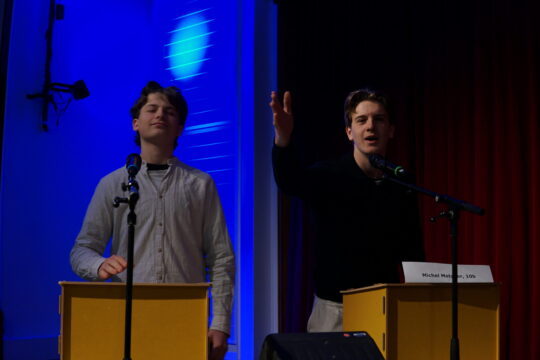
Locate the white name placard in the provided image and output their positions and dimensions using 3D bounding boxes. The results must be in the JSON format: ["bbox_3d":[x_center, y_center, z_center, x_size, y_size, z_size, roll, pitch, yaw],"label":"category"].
[{"bbox_3d":[0.554,0.297,2.100,0.297,0.080,0.060,2,-7,-14],"label":"white name placard"}]

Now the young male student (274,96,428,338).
[{"bbox_3d":[0.285,0.552,2.410,0.570,1.800,0.440,2,-7,-11],"label":"young male student"}]

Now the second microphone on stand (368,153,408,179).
[{"bbox_3d":[0.395,-0.047,2.237,0.050,0.050,0.250,3,15,-21],"label":"second microphone on stand"}]

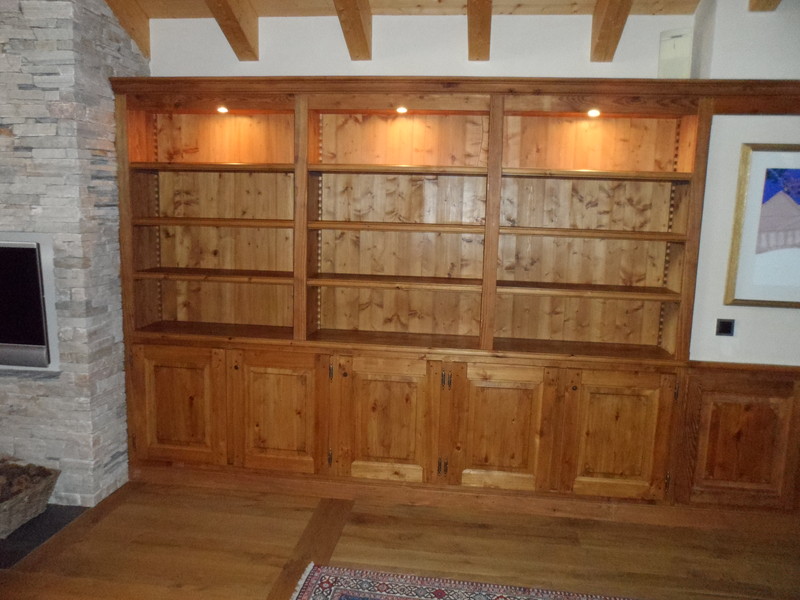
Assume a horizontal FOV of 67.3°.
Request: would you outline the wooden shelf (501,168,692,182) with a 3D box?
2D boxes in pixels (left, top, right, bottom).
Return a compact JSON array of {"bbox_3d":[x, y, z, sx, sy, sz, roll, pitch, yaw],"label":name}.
[{"bbox_3d":[0.999,-0.651,3.183,0.942,0.031,0.368,2,8,7],"label":"wooden shelf"}]

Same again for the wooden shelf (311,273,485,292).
[{"bbox_3d":[-0.014,-0.099,3.379,0.961,0.031,0.368,2,8,7],"label":"wooden shelf"}]

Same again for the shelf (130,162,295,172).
[{"bbox_3d":[-0.994,-0.738,3.412,0.947,0.031,0.368,2,8,7],"label":"shelf"}]

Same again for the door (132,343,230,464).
[{"bbox_3d":[-1.226,0.587,3.349,0.554,0.665,0.024,2,9,6],"label":"door"}]

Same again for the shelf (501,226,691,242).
[{"bbox_3d":[0.963,-0.349,3.102,0.909,0.033,0.284,2,9,6],"label":"shelf"}]

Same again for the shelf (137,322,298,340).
[{"bbox_3d":[-0.996,0.185,3.403,0.908,0.030,0.302,2,9,6],"label":"shelf"}]

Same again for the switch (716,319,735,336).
[{"bbox_3d":[1.607,0.137,2.934,0.084,0.085,0.012,2,9,6],"label":"switch"}]

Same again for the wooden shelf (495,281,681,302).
[{"bbox_3d":[0.955,-0.053,3.146,0.909,0.032,0.284,2,9,6],"label":"wooden shelf"}]

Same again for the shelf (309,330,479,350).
[{"bbox_3d":[-0.025,0.228,3.294,0.917,0.030,0.302,2,9,6],"label":"shelf"}]

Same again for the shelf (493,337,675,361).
[{"bbox_3d":[0.973,0.279,3.310,0.942,0.031,0.368,2,8,7],"label":"shelf"}]

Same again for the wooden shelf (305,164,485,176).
[{"bbox_3d":[0.003,-0.701,3.297,0.961,0.031,0.368,2,8,7],"label":"wooden shelf"}]

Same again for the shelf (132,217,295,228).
[{"bbox_3d":[-1.002,-0.444,3.452,0.947,0.031,0.368,2,8,7],"label":"shelf"}]

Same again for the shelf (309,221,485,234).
[{"bbox_3d":[-0.005,-0.404,3.337,0.961,0.031,0.368,2,8,7],"label":"shelf"}]

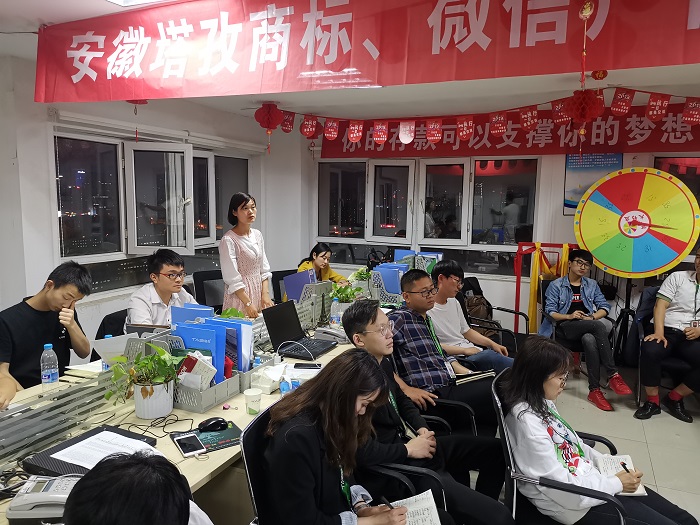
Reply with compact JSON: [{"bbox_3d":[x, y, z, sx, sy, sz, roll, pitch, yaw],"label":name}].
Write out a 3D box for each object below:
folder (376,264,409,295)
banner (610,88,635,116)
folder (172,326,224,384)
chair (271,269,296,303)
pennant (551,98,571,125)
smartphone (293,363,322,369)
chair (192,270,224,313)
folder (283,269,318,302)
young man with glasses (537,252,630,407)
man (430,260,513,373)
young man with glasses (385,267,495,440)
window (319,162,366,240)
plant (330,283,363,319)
[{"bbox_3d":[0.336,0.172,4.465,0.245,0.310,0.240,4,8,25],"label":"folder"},{"bbox_3d":[2.358,-1.392,4.750,0.185,0.240,0.012,12,10,21],"label":"banner"},{"bbox_3d":[-0.640,0.417,2.277,0.235,0.310,0.050,4,7,22],"label":"folder"},{"bbox_3d":[-0.353,0.560,4.773,0.600,0.960,0.600,4,7,22],"label":"chair"},{"bbox_3d":[1.525,-1.085,3.938,0.145,0.197,0.010,-6,3,26],"label":"pennant"},{"bbox_3d":[-0.211,0.528,2.768,0.145,0.009,0.071,1,7,1],"label":"smartphone"},{"bbox_3d":[-0.945,0.580,4.475,0.600,0.970,0.600,4,7,22],"label":"chair"},{"bbox_3d":[-0.309,0.235,3.789,0.220,0.310,0.090,-12,1,26],"label":"folder"},{"bbox_3d":[1.922,0.498,4.583,0.580,1.200,0.750,1,7,3],"label":"young man with glasses"},{"bbox_3d":[0.914,0.607,3.445,0.800,1.210,0.500,3,7,16],"label":"man"},{"bbox_3d":[0.570,0.666,2.960,0.800,1.235,0.540,4,8,25],"label":"young man with glasses"},{"bbox_3d":[-0.103,-0.744,6.543,0.622,0.889,0.060,4,8,25],"label":"window"},{"bbox_3d":[-0.021,0.274,3.834,0.225,0.270,0.225,1,7,0],"label":"plant"}]

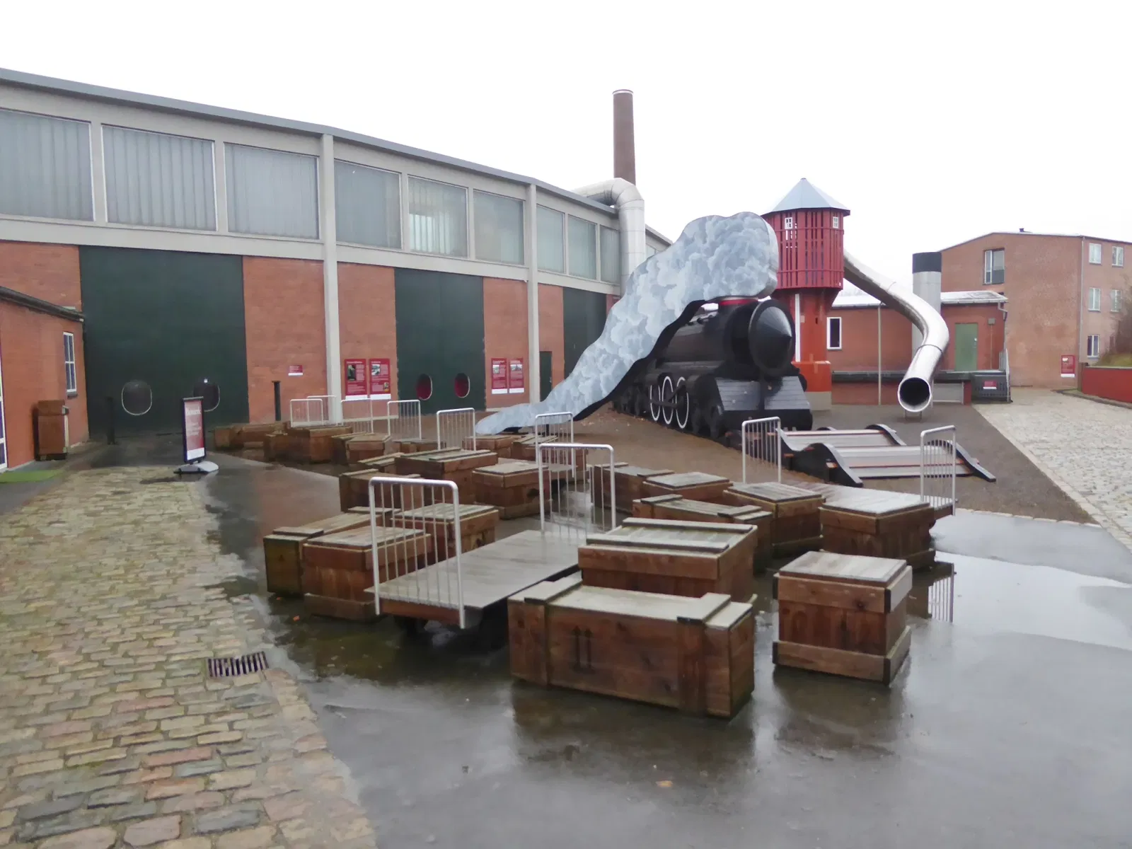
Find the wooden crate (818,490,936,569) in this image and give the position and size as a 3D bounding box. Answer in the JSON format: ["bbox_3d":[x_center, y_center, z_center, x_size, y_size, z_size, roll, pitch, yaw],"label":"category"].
[{"bbox_3d":[2.357,0.835,6.189,0.686,0.465,0.512,-4,5,-33],"label":"wooden crate"}]

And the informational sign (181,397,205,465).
[{"bbox_3d":[-6.091,0.080,13.405,0.078,1.015,0.728,-1,4,3],"label":"informational sign"}]

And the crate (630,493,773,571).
[{"bbox_3d":[1.057,0.860,6.444,0.349,0.439,1.149,-4,5,-38],"label":"crate"}]

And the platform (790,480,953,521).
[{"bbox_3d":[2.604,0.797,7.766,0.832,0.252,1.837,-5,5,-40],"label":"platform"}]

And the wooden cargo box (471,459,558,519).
[{"bbox_3d":[-0.559,0.708,8.809,0.668,0.484,0.554,-5,5,-41],"label":"wooden cargo box"}]

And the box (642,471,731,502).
[{"bbox_3d":[1.168,0.783,7.847,0.620,0.495,0.585,-3,4,-22],"label":"box"}]

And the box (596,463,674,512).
[{"bbox_3d":[0.758,0.725,9.111,0.364,0.461,1.198,-3,4,-29],"label":"box"}]

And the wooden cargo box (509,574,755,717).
[{"bbox_3d":[0.306,1.072,4.067,1.167,0.431,0.391,1,4,29],"label":"wooden cargo box"}]

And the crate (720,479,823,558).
[{"bbox_3d":[1.758,0.799,6.907,0.501,0.463,0.710,-3,4,-23],"label":"crate"}]

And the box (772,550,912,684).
[{"bbox_3d":[1.453,0.979,4.273,0.558,0.485,0.535,1,5,33],"label":"box"}]

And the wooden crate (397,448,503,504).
[{"bbox_3d":[-1.412,0.649,9.736,0.847,0.608,0.839,2,5,39],"label":"wooden crate"}]

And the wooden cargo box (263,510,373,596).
[{"bbox_3d":[-1.798,0.957,6.437,0.345,0.423,1.275,1,4,20],"label":"wooden cargo box"}]

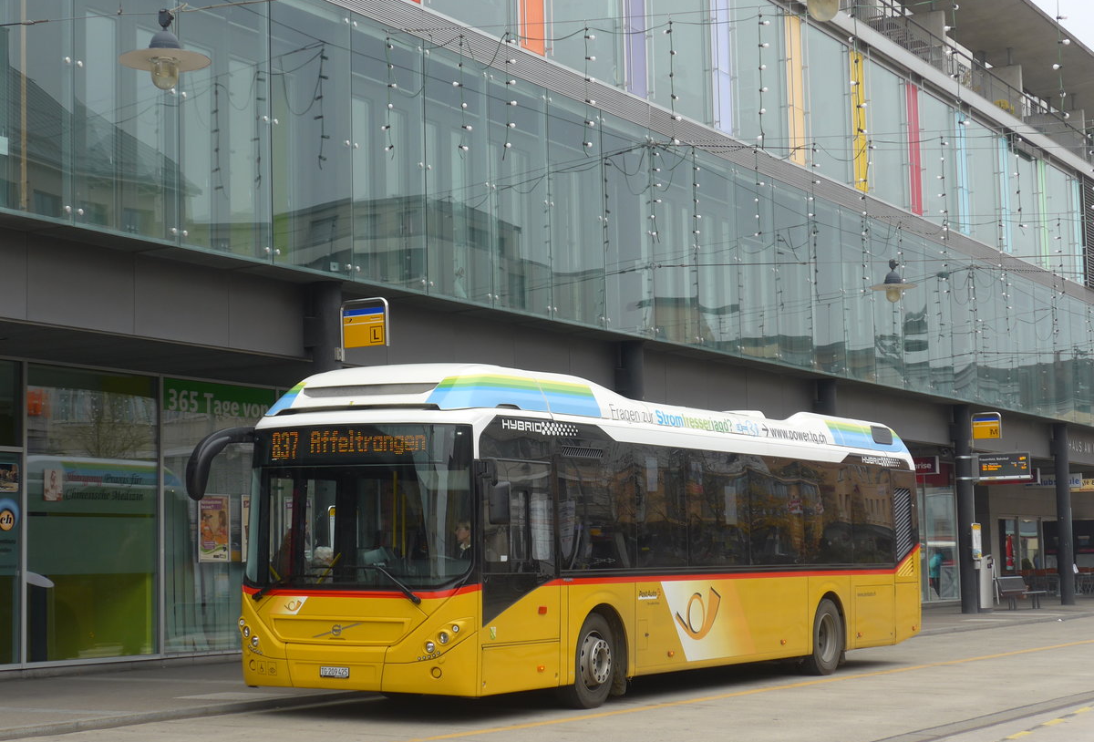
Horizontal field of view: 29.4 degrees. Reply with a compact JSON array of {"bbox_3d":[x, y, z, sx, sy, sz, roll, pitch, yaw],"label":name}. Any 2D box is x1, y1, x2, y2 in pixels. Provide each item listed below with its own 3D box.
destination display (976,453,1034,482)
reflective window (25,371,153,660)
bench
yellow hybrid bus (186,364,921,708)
[{"bbox_3d":[10.282,2.135,46.665,1.230,0.620,0.200,-4,-6,29],"label":"destination display"},{"bbox_3d":[-5.553,1.751,25.660,0.100,3.535,2.371,-4,-6,29],"label":"reflective window"},{"bbox_3d":[11.491,5.366,50.413,0.620,0.800,2.000,-4,-6,29],"label":"bench"},{"bbox_3d":[1.063,1.998,24.649,2.780,3.380,12.280,-2,-5,30],"label":"yellow hybrid bus"}]

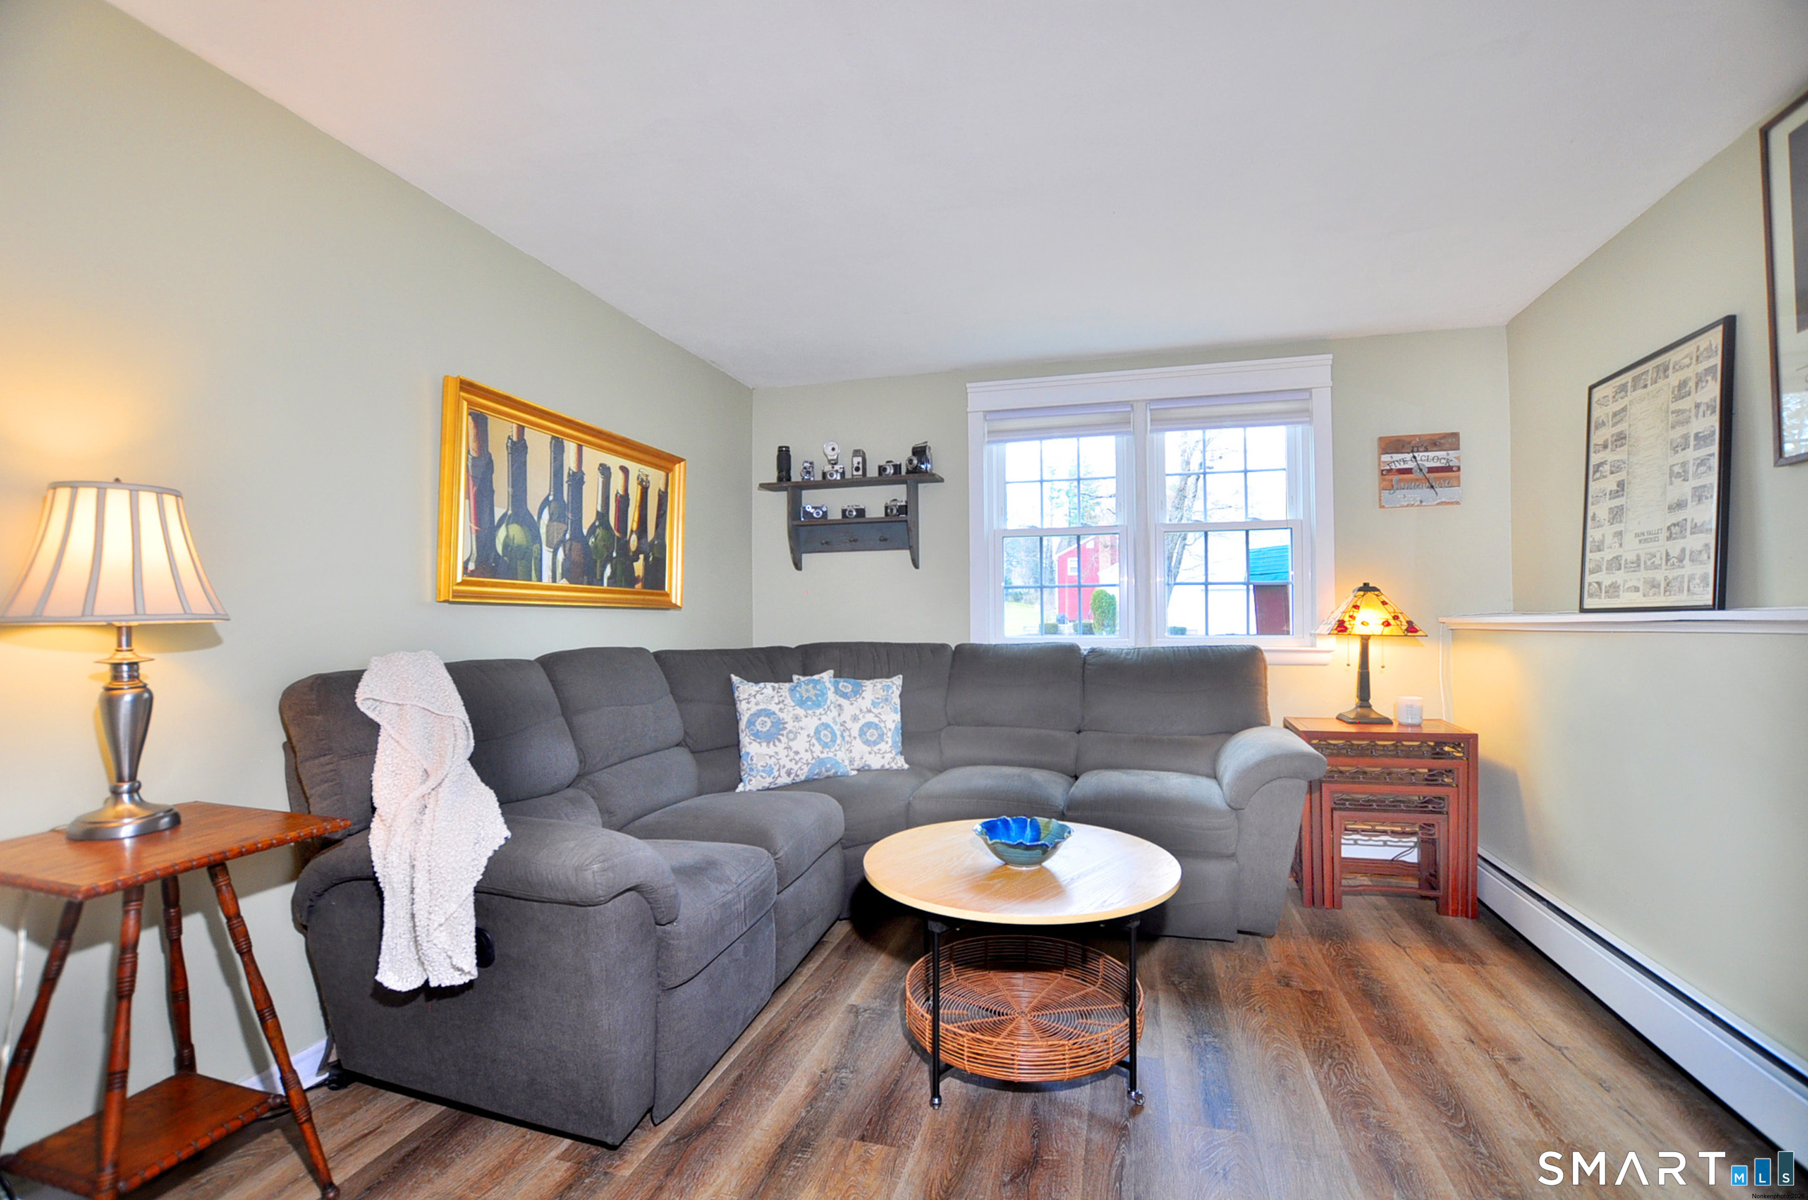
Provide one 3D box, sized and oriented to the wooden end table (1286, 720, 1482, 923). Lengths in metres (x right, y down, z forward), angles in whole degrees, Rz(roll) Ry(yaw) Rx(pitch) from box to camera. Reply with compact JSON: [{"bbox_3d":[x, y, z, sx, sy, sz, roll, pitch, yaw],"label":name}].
[{"bbox_3d":[1.823,0.819,2.924,0.575,0.666,0.330,0,-1,16],"label":"wooden end table"}]

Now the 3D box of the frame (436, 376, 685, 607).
[{"bbox_3d":[-1.160,-0.307,2.756,0.050,0.659,1.186,0,-1,16],"label":"frame"}]

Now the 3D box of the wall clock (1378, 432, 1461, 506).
[{"bbox_3d":[2.162,-0.541,3.159,0.295,0.300,0.028,0,-1,16],"label":"wall clock"}]

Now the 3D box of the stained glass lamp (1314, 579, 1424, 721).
[{"bbox_3d":[1.852,0.209,3.014,0.329,0.553,0.329,0,-1,16],"label":"stained glass lamp"}]

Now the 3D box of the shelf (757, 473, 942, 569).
[{"bbox_3d":[-0.272,-0.378,3.808,0.936,0.445,0.150,0,-1,16],"label":"shelf"}]

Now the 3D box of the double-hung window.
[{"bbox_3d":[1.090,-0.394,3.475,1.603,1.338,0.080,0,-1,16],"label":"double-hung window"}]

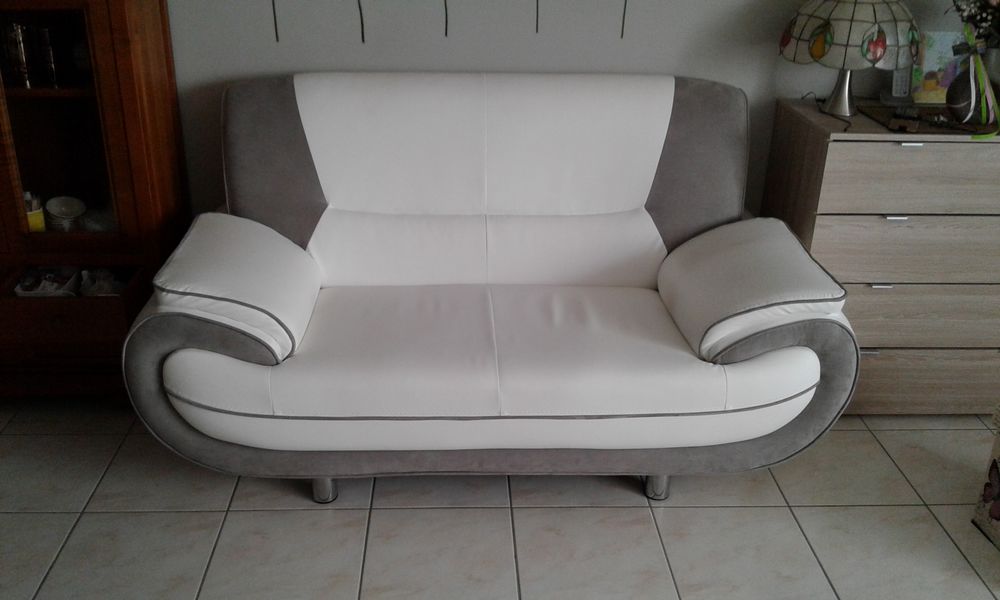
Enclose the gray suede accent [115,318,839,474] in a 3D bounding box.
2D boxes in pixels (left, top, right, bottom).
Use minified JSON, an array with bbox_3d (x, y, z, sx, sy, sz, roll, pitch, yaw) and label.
[{"bbox_3d":[-0.009,0.212,1.921,1.598,0.425,0.125,0,26,-2],"label":"gray suede accent"}]

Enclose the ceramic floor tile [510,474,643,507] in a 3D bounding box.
[{"bbox_3d":[0.194,0.437,2.158,0.338,0.010,0.318,0,26,-2],"label":"ceramic floor tile"}]

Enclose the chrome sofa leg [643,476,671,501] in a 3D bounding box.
[{"bbox_3d":[0.387,0.438,2.051,0.066,0.090,0.066,0,26,-2],"label":"chrome sofa leg"}]

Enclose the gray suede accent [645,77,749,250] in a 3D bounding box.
[{"bbox_3d":[0.534,-0.355,2.234,0.283,0.405,0.220,0,26,-2],"label":"gray suede accent"}]

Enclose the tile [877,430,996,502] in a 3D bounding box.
[{"bbox_3d":[1.207,0.438,2.199,0.338,0.010,0.318,0,26,-2],"label":"tile"}]

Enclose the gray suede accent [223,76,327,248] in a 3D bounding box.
[{"bbox_3d":[-0.595,-0.356,2.189,0.277,0.405,0.220,0,26,-2],"label":"gray suede accent"}]

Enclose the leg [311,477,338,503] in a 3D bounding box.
[{"bbox_3d":[-0.425,0.436,2.020,0.066,0.090,0.066,0,26,-2],"label":"leg"}]

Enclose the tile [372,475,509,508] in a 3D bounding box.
[{"bbox_3d":[-0.144,0.436,2.145,0.338,0.010,0.318,0,26,-2],"label":"tile"}]

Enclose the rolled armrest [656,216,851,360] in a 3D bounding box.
[{"bbox_3d":[0.600,-0.043,2.051,0.325,0.210,0.470,0,26,-2],"label":"rolled armrest"}]

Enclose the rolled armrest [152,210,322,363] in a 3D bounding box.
[{"bbox_3d":[-0.611,-0.048,1.999,0.310,0.220,0.470,0,26,-2],"label":"rolled armrest"}]

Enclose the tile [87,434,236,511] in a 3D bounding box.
[{"bbox_3d":[-0.819,0.436,2.117,0.338,0.010,0.318,0,26,-2],"label":"tile"}]

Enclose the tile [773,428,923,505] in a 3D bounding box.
[{"bbox_3d":[0.870,0.437,2.186,0.338,0.010,0.318,0,26,-2],"label":"tile"}]

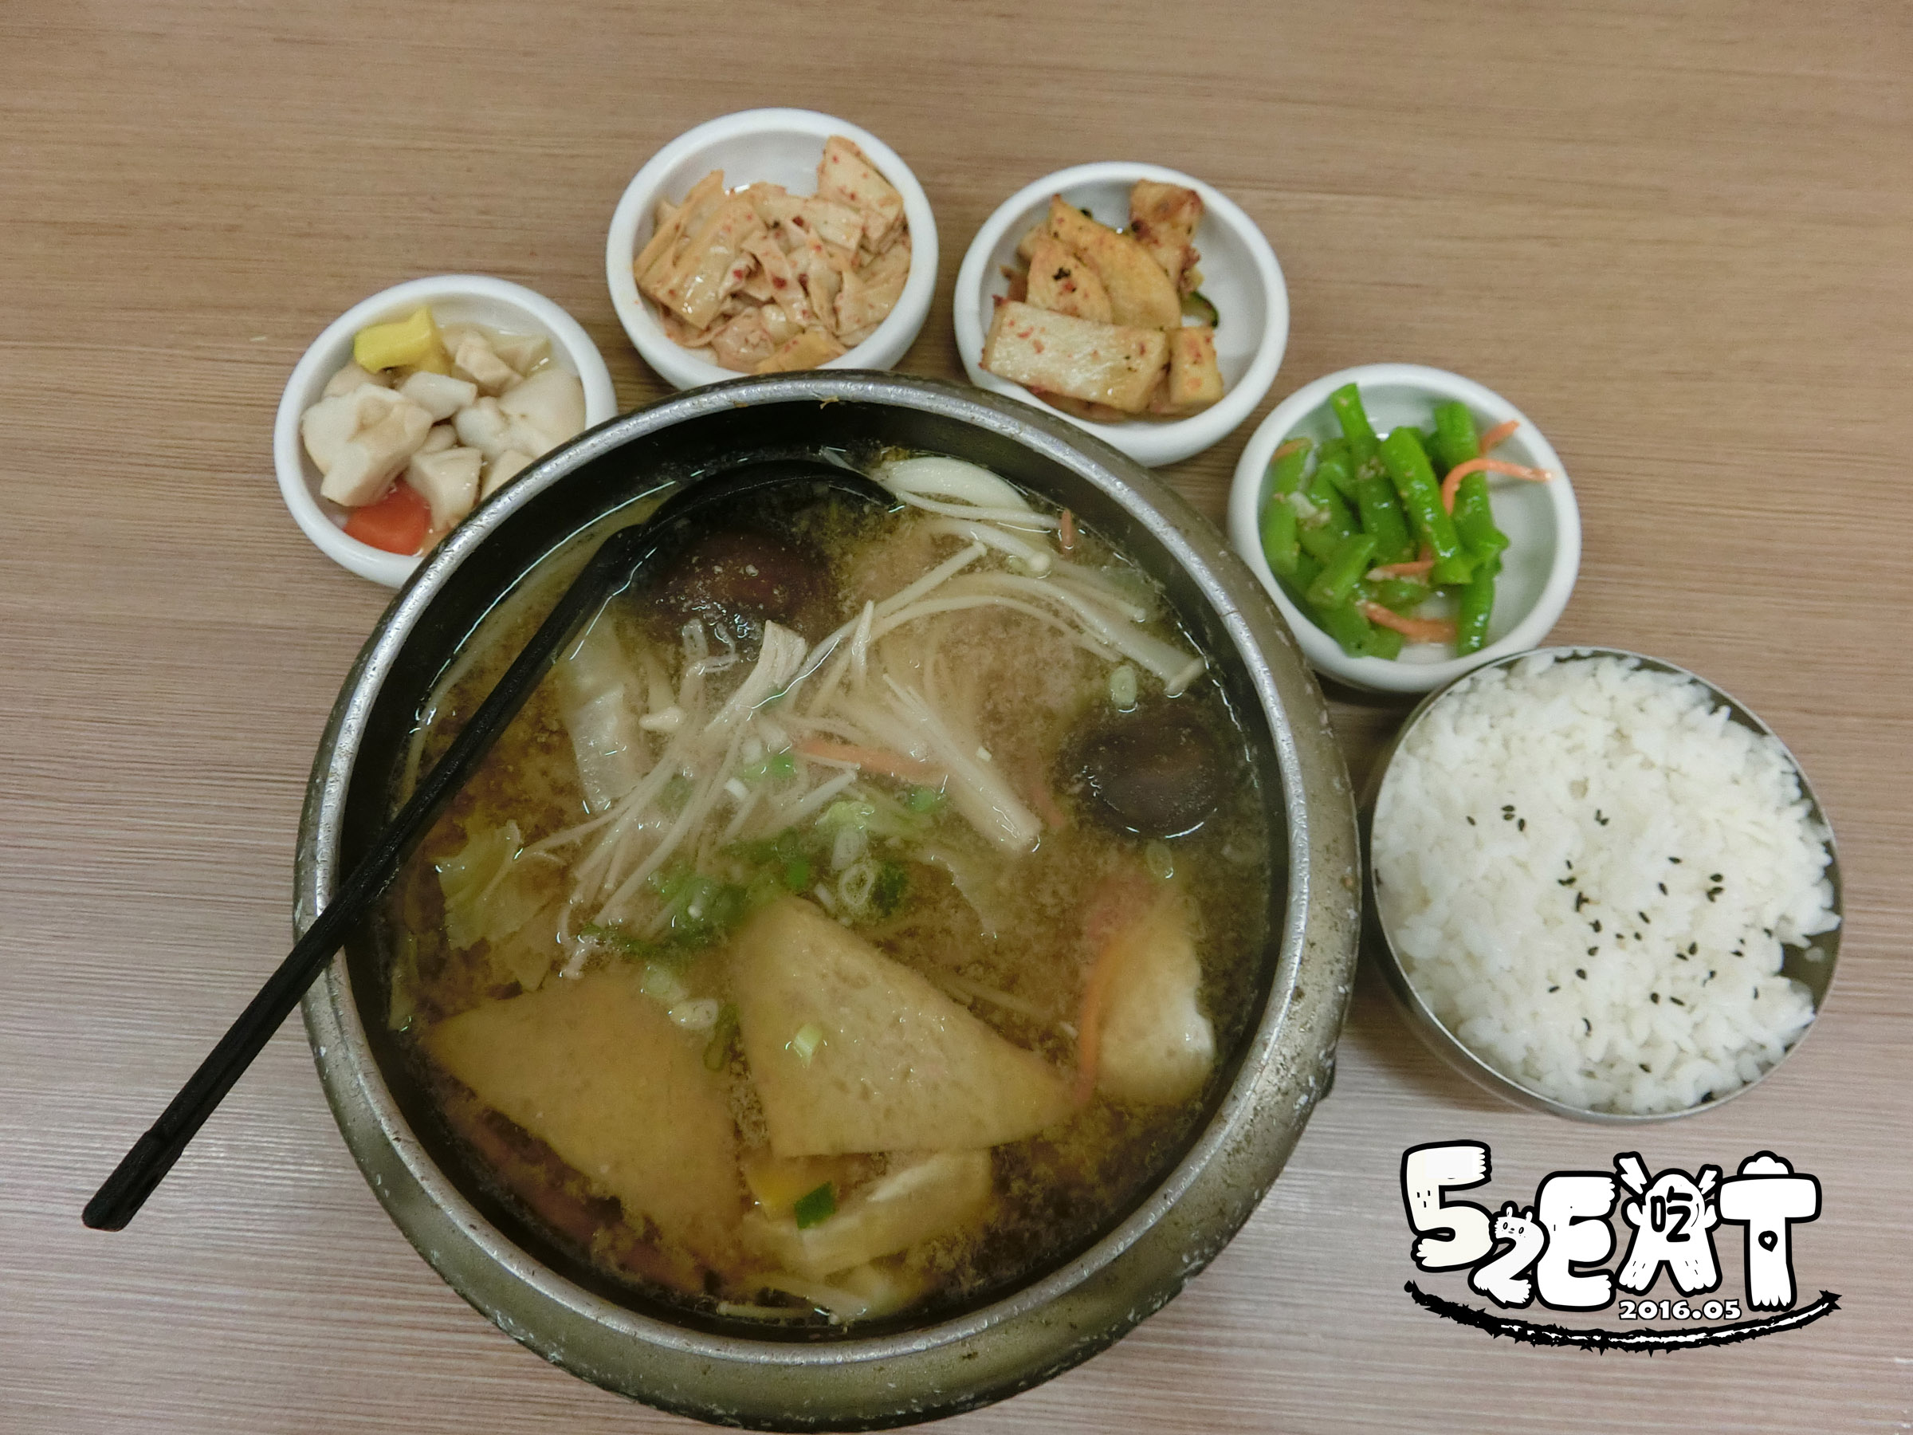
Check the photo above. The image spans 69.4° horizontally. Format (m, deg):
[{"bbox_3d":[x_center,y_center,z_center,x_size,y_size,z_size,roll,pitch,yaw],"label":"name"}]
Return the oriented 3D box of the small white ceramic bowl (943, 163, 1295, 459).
[{"bbox_3d":[0.047,-0.114,0.405,0.095,0.031,0.095,0,75,0],"label":"small white ceramic bowl"}]

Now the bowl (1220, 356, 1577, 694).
[{"bbox_3d":[0.122,-0.050,0.388,0.095,0.031,0.095,0,75,0],"label":"bowl"}]

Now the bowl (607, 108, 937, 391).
[{"bbox_3d":[-0.053,-0.131,0.409,0.095,0.031,0.095,0,75,0],"label":"bowl"}]

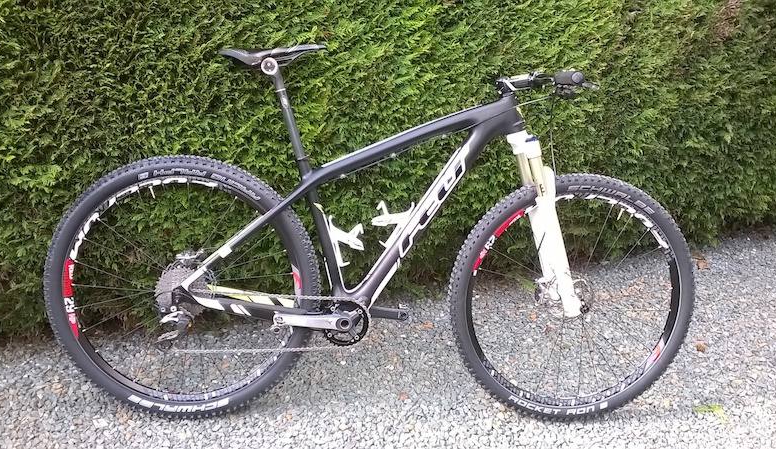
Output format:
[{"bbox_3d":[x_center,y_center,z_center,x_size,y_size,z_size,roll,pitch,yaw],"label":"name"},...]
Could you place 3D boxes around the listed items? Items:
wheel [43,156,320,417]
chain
[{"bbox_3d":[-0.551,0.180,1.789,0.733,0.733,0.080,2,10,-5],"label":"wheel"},{"bbox_3d":[-0.315,0.266,1.769,0.552,0.174,0.025,2,10,-5],"label":"chain"}]

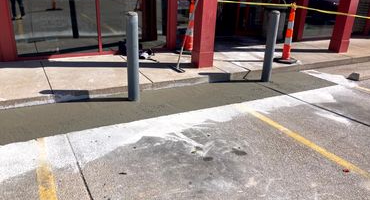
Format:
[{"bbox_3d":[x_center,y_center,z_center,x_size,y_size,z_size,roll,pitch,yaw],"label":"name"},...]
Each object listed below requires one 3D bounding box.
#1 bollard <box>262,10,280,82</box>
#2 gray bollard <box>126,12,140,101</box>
[{"bbox_3d":[1.403,-0.848,4.913,0.135,1.130,0.135,3,20,0],"label":"bollard"},{"bbox_3d":[-0.646,-0.522,3.773,0.135,1.120,0.135,3,20,0],"label":"gray bollard"}]

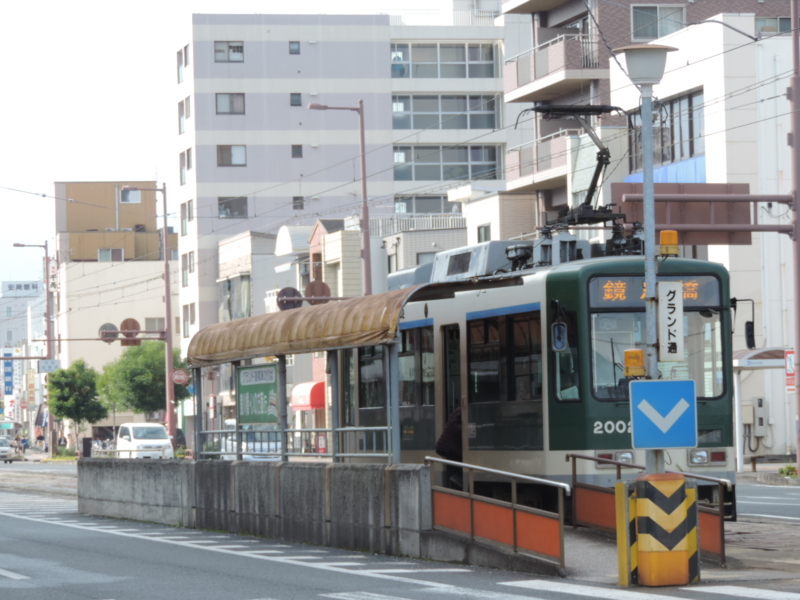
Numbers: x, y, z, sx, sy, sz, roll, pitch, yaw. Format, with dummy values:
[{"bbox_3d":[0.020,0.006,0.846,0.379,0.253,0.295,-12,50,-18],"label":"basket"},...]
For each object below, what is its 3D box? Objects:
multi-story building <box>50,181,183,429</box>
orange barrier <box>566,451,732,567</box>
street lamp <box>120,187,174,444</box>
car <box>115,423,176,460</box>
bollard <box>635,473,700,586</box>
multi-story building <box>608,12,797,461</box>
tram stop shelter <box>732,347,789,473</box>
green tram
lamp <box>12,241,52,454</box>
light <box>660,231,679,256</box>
[{"bbox_3d":[-18.440,1.402,232.886,10.500,18.700,8.000,-1,-2,-14],"label":"multi-story building"},{"bbox_3d":[2.545,2.172,35.184,0.120,1.080,5.300,-1,-2,-14],"label":"orange barrier"},{"bbox_3d":[-11.619,1.065,155.048,2.150,12.790,0.400,-1,-2,-14],"label":"street lamp"},{"bbox_3d":[-10.634,6.129,140.323,1.620,1.900,3.850,-1,-2,-15],"label":"car"},{"bbox_3d":[2.371,2.046,29.978,0.520,1.010,0.420,-1,-2,-14],"label":"bollard"},{"bbox_3d":[12.148,-1.577,102.115,8.500,13.000,11.200,-1,-2,-14],"label":"multi-story building"},{"bbox_3d":[8.549,2.780,83.826,1.650,3.000,4.400,-1,-2,-14],"label":"tram stop shelter"},{"bbox_3d":[1.567,1.394,46.878,2.350,3.600,13.400,-1,-2,-14],"label":"green tram"},{"bbox_3d":[-21.258,2.910,194.553,2.150,12.560,0.400,-1,-2,-14],"label":"lamp"},{"bbox_3d":[2.400,-0.507,29.900,0.170,0.225,0.170,-1,-2,0],"label":"light"}]

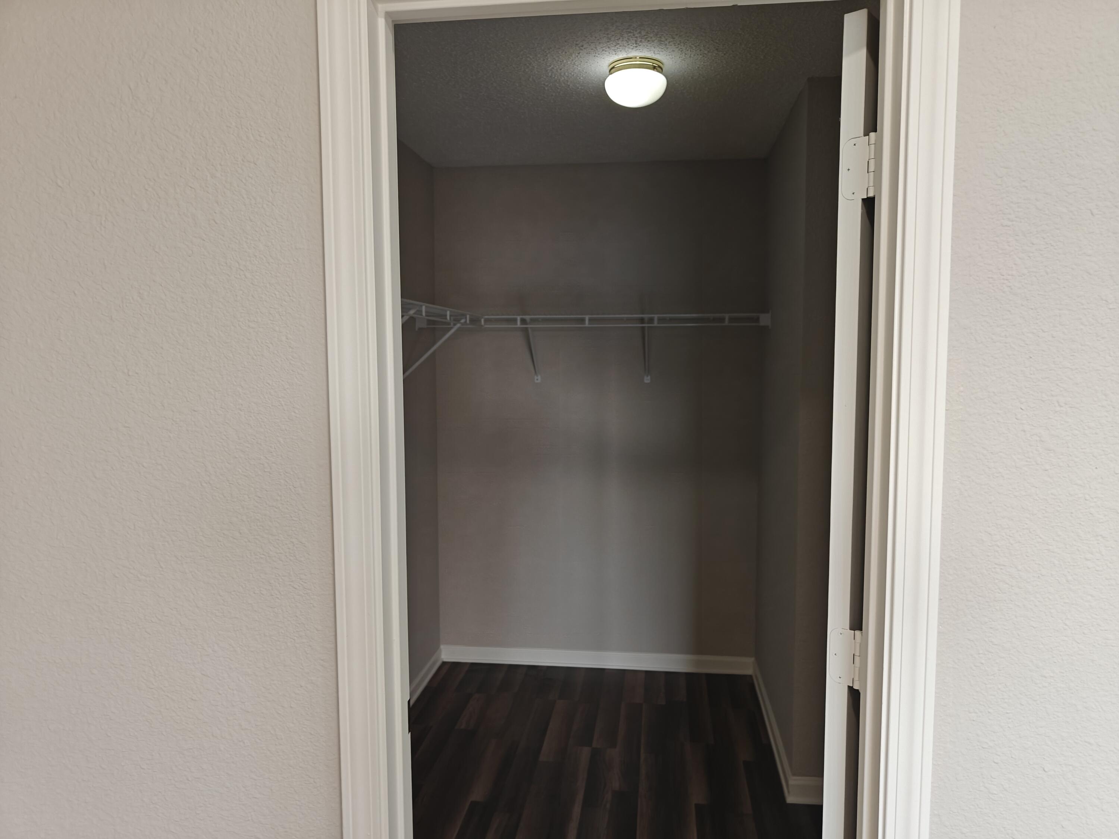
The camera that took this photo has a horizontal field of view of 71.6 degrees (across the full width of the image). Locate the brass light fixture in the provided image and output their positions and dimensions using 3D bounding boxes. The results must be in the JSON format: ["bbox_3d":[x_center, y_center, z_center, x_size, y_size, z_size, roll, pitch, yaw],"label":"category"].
[{"bbox_3d":[0.238,-1.034,2.417,0.193,0.114,0.193,1,5,8],"label":"brass light fixture"}]

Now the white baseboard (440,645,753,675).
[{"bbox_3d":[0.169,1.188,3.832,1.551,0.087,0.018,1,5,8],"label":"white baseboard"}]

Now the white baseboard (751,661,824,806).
[{"bbox_3d":[0.917,1.243,3.210,0.118,0.087,1.060,1,5,8],"label":"white baseboard"}]

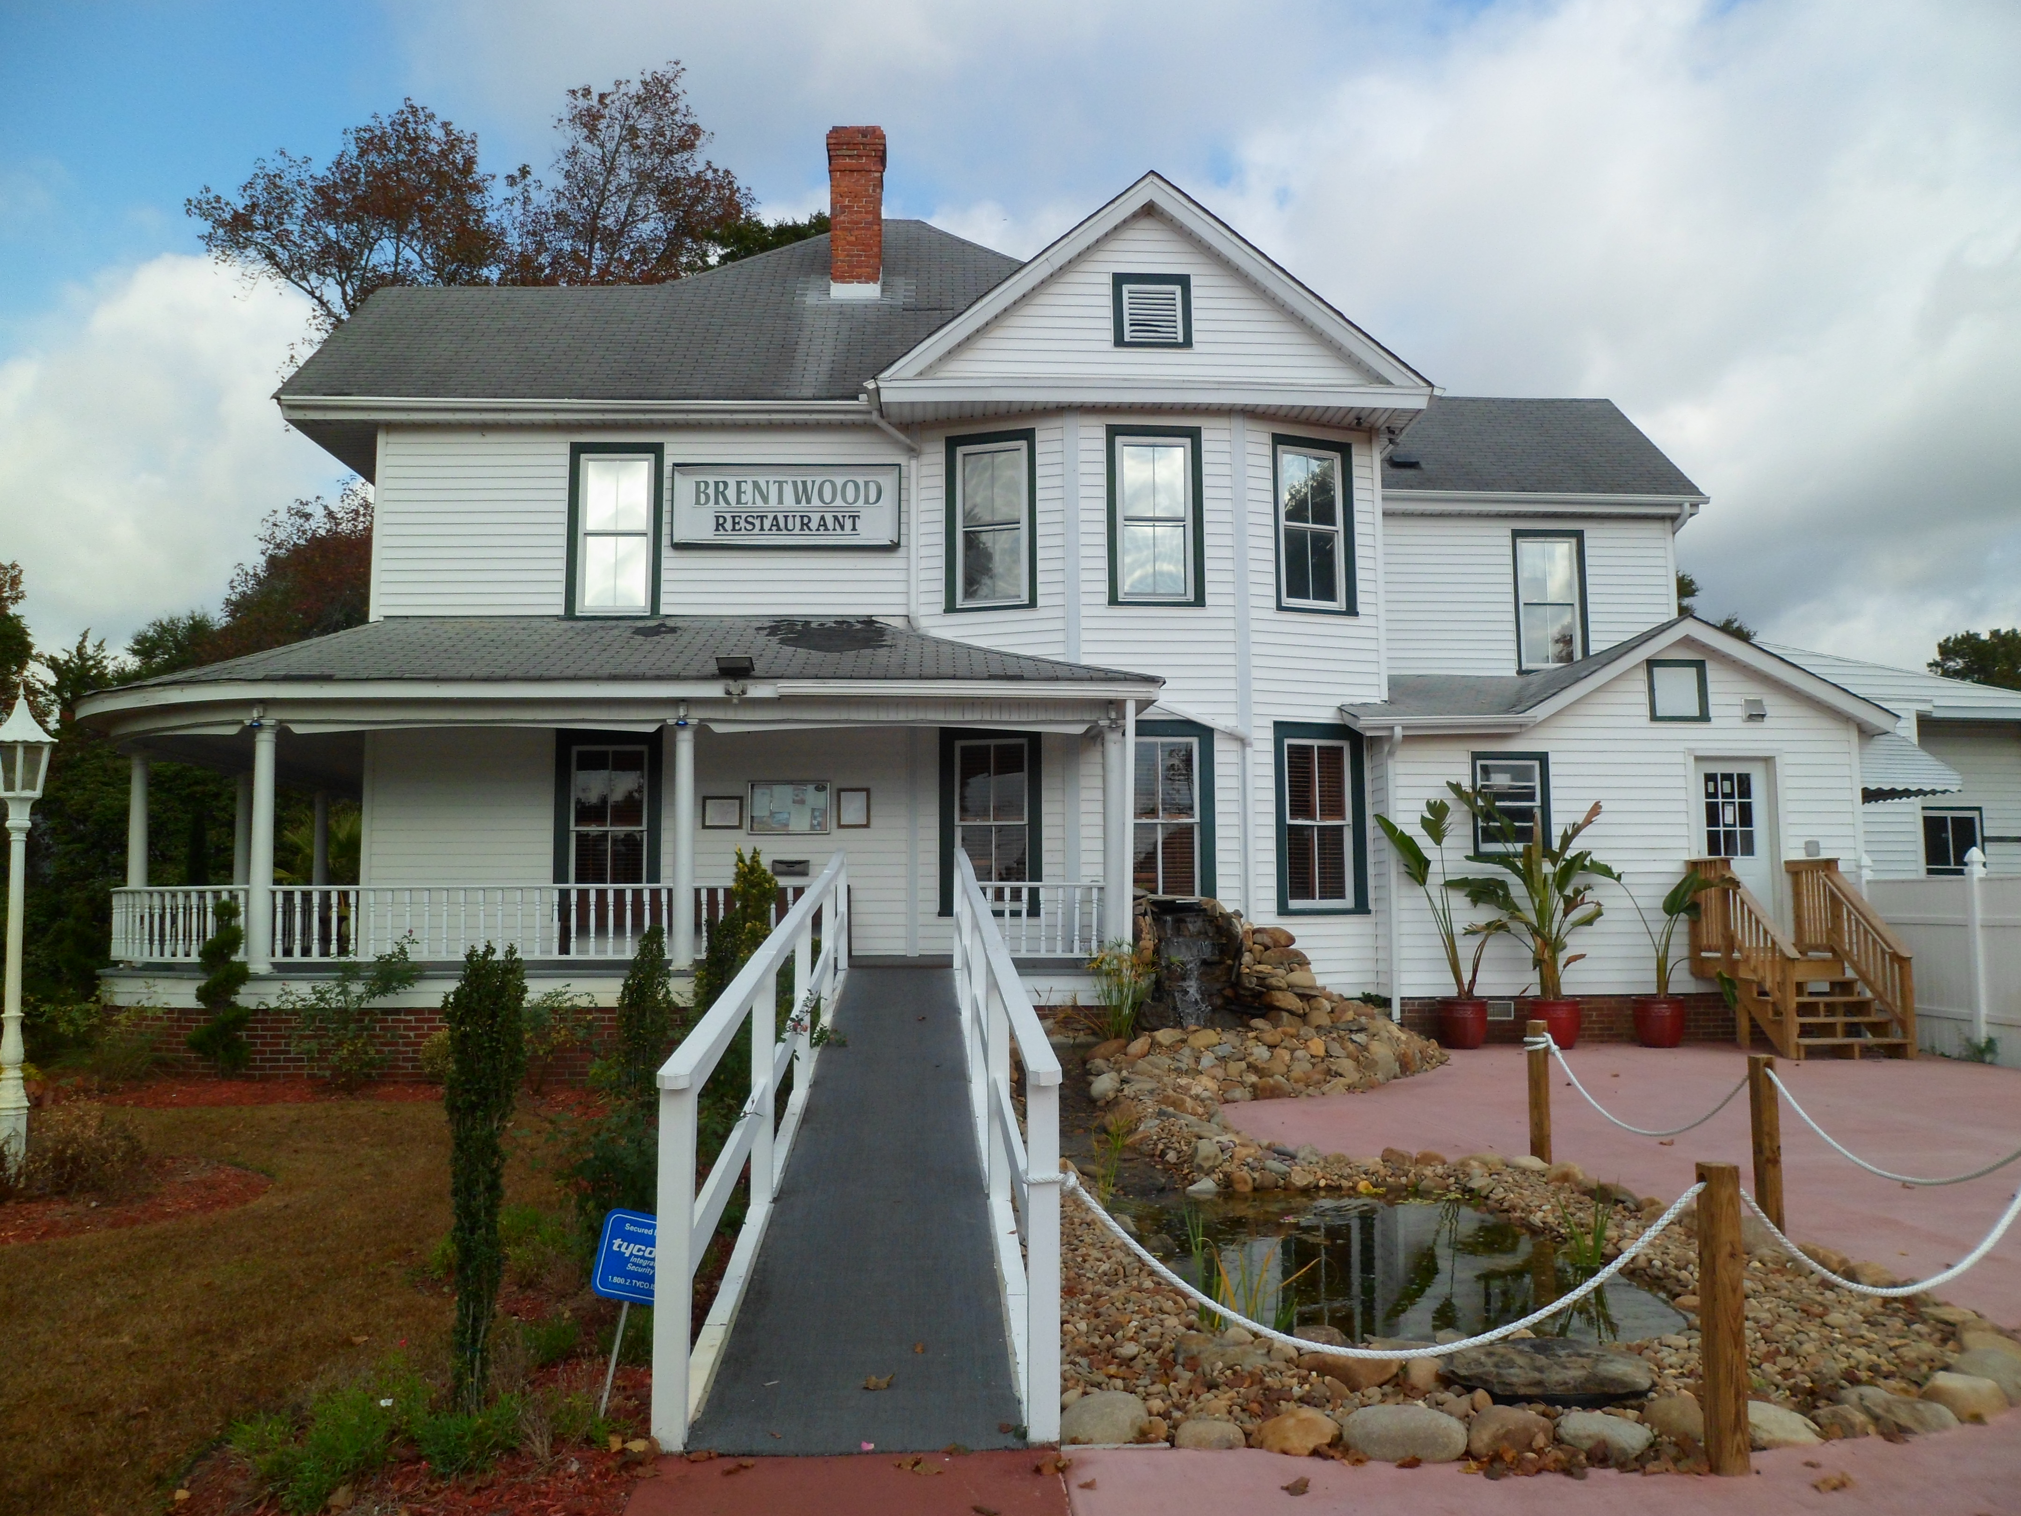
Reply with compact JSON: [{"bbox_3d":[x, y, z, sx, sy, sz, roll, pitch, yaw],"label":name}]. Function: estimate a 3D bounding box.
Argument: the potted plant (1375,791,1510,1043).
[{"bbox_3d":[4.343,1.661,15.328,1.321,2.483,1.000,0,-6,-4],"label":"potted plant"}]

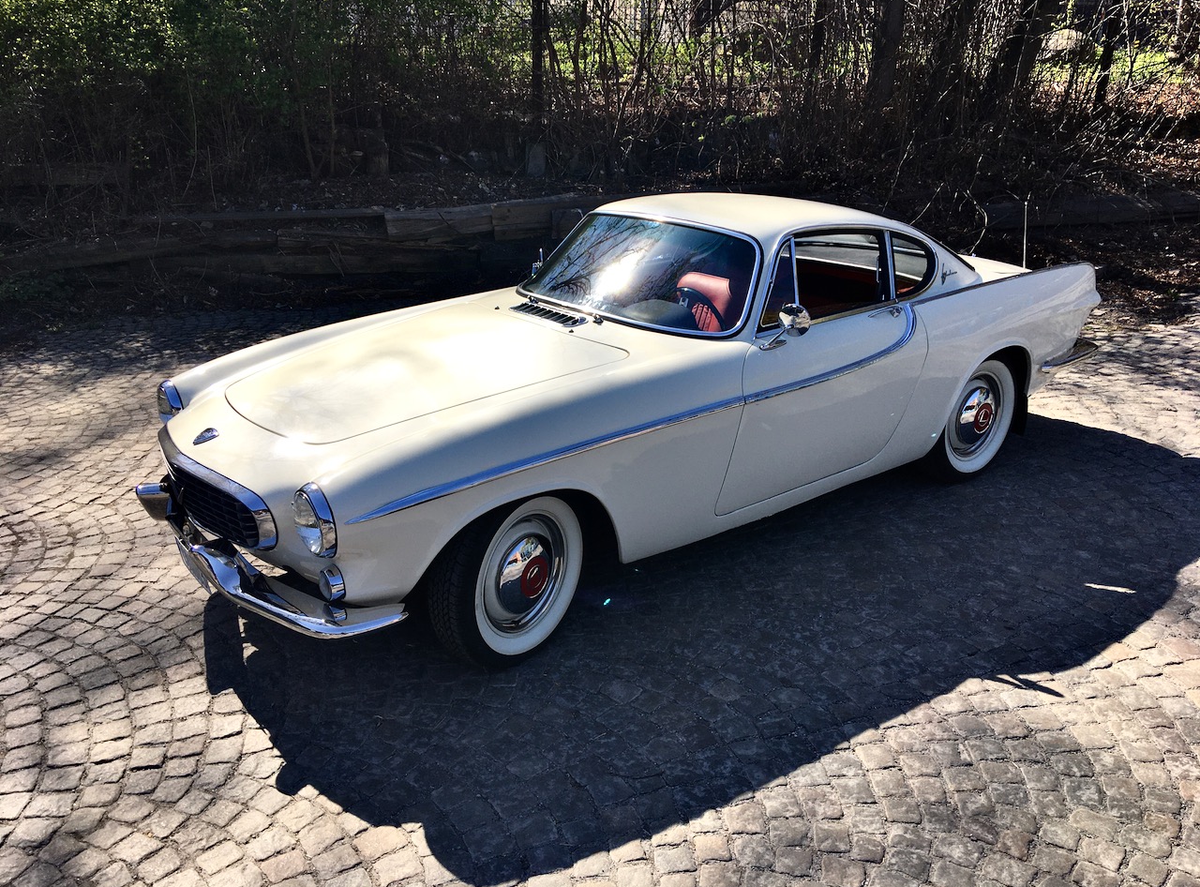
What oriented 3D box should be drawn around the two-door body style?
[{"bbox_3d":[0.427,-0.390,4.335,4.400,1.285,1.700,-16,25,-36],"label":"two-door body style"}]

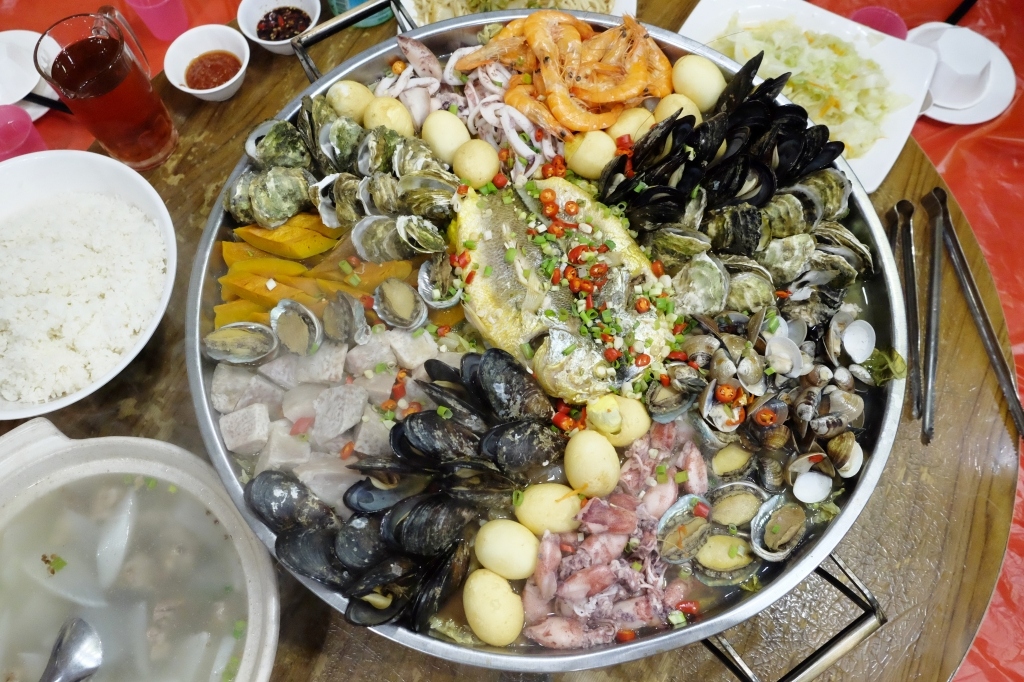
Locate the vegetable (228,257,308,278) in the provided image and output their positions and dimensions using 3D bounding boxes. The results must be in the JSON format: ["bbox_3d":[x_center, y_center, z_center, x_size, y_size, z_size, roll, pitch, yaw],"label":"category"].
[{"bbox_3d":[-0.214,-0.064,0.675,0.068,0.022,0.022,2,70,1],"label":"vegetable"}]

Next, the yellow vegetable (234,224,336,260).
[{"bbox_3d":[-0.199,-0.087,0.675,0.088,0.028,0.036,7,70,3],"label":"yellow vegetable"}]

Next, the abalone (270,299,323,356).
[{"bbox_3d":[-0.182,-0.011,0.650,0.039,0.020,0.050,-24,71,-8],"label":"abalone"}]

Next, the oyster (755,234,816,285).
[{"bbox_3d":[0.236,-0.070,0.663,0.055,0.032,0.043,-24,70,-8],"label":"oyster"}]

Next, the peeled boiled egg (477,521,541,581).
[{"bbox_3d":[-0.003,0.159,0.584,0.053,0.043,0.043,25,71,8],"label":"peeled boiled egg"}]

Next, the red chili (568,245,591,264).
[{"bbox_3d":[0.055,-0.070,0.625,0.018,0.010,0.018,-19,69,-7],"label":"red chili"}]

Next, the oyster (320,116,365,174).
[{"bbox_3d":[-0.154,-0.178,0.699,0.042,0.036,0.050,-12,70,-4],"label":"oyster"}]

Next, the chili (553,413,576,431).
[{"bbox_3d":[0.041,0.062,0.595,0.020,0.012,0.011,28,71,11],"label":"chili"}]

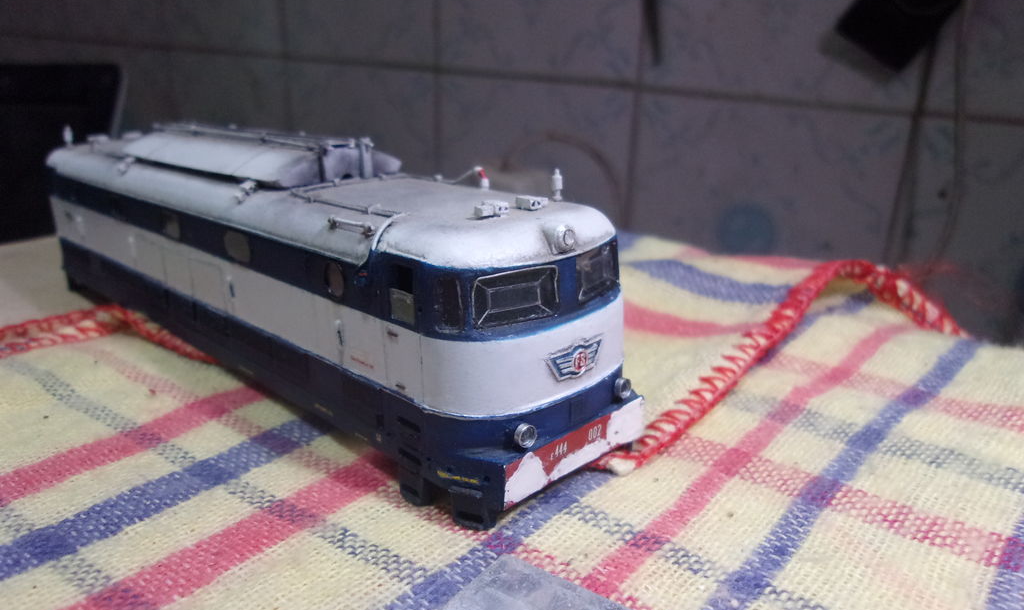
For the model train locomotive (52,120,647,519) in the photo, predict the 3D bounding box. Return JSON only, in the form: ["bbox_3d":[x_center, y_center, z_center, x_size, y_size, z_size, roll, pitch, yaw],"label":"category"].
[{"bbox_3d":[-0.053,-0.013,0.173,0.177,0.048,0.037,17,24,42],"label":"model train locomotive"}]

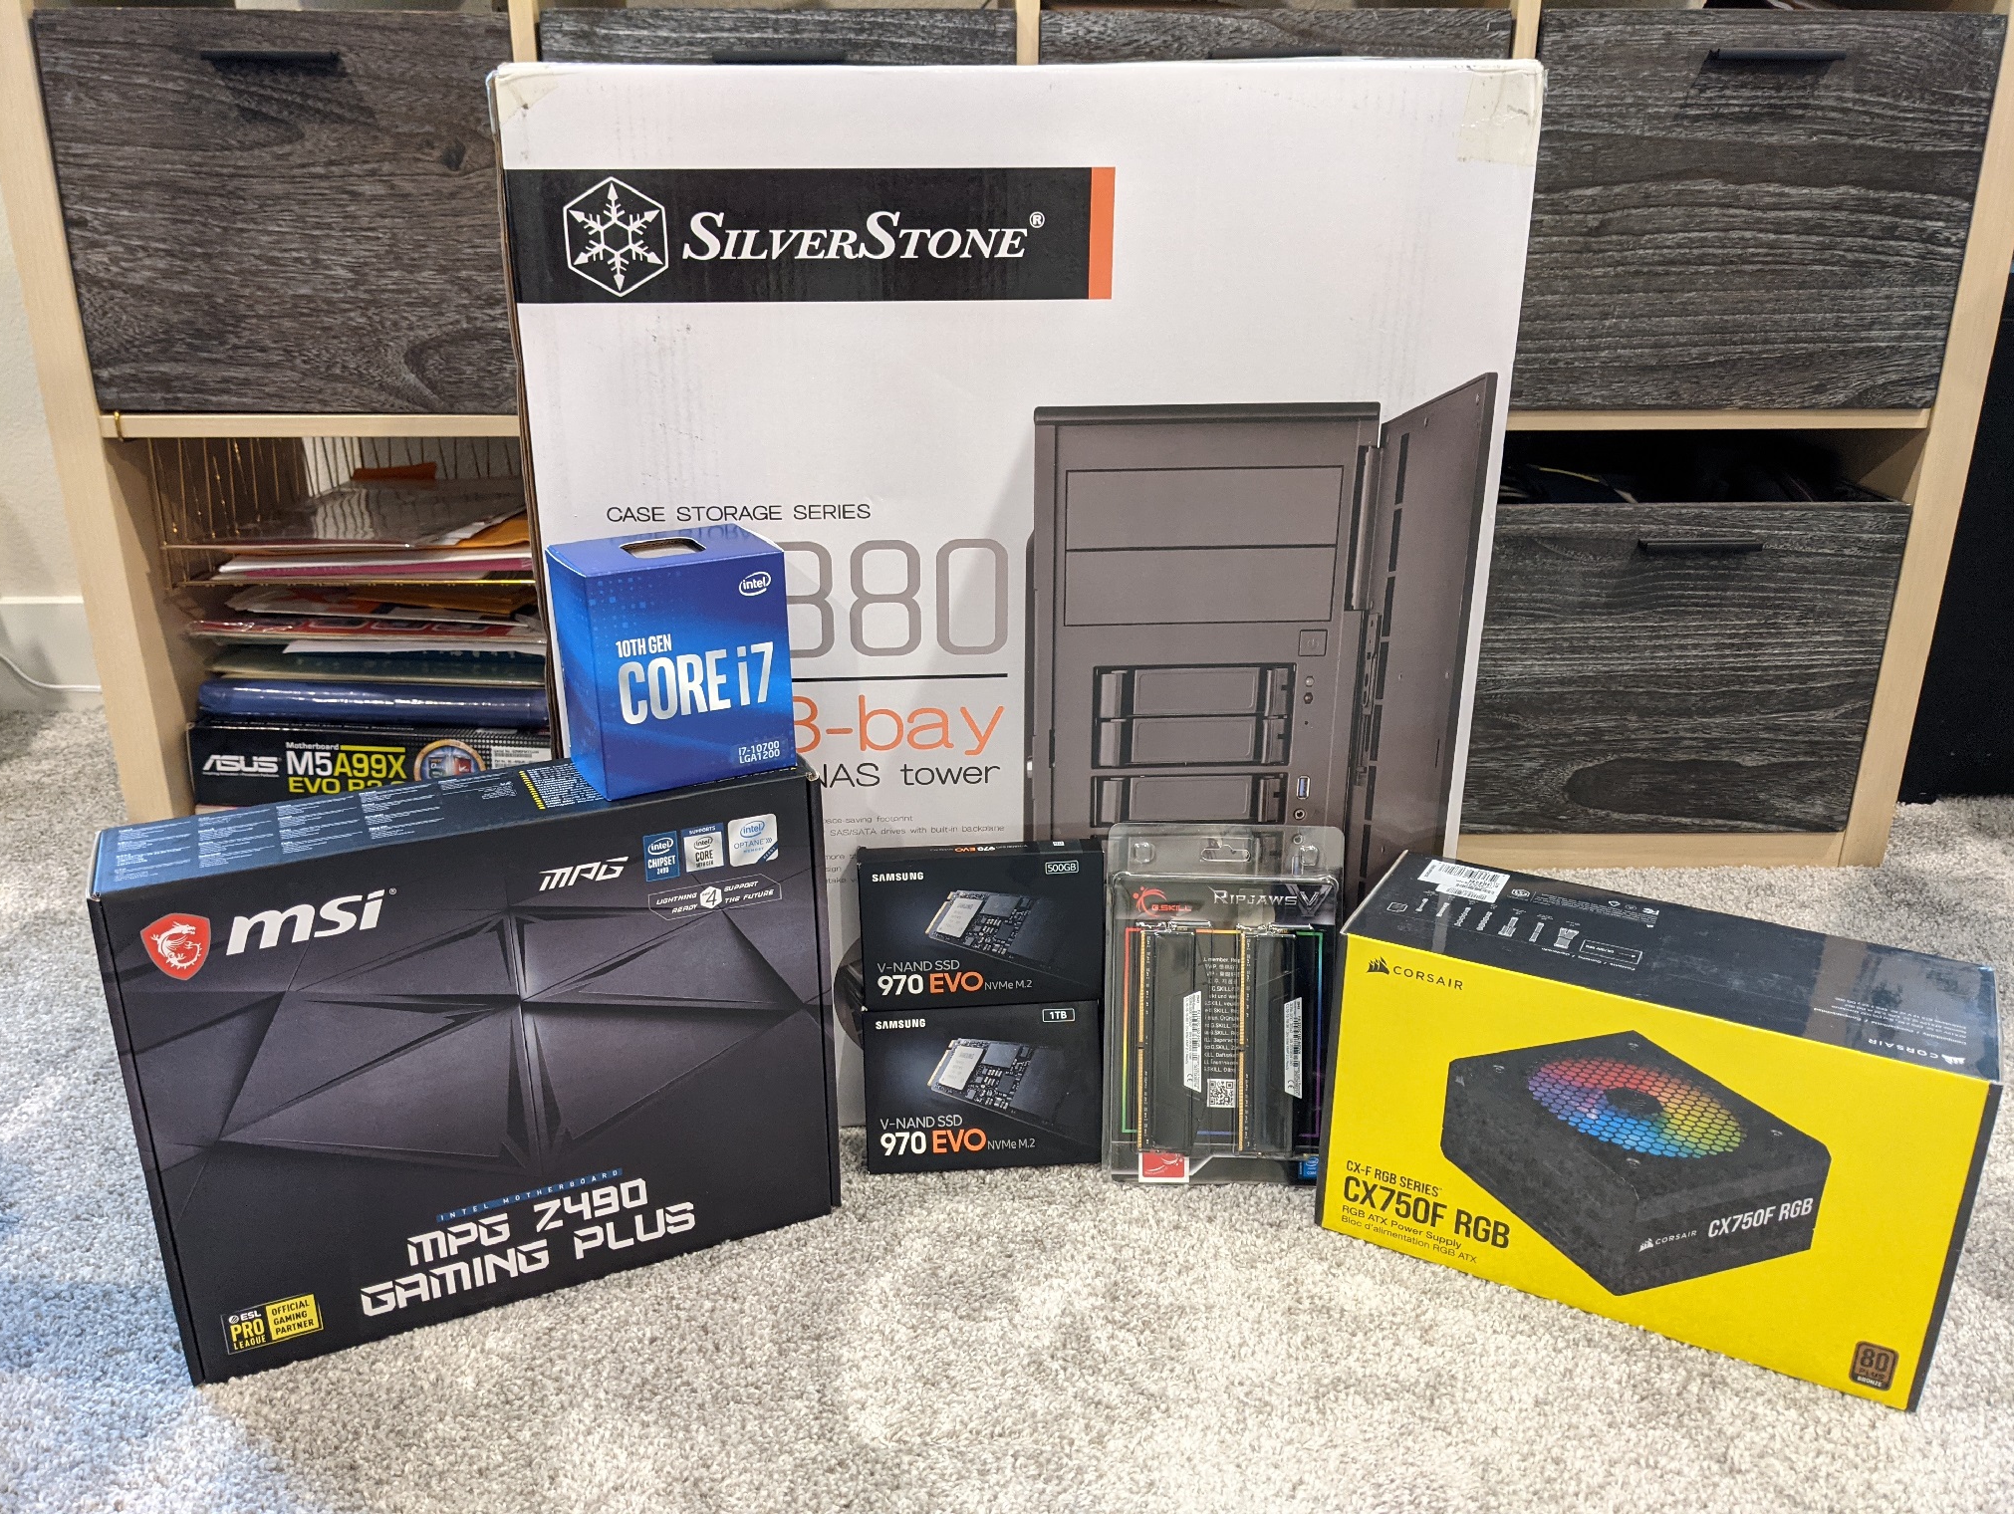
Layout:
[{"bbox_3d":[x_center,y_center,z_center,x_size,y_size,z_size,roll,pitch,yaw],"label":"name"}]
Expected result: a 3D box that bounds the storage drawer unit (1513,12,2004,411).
[{"bbox_3d":[0.537,-0.456,1.332,0.332,0.277,0.370,0,20,-1],"label":"storage drawer unit"}]

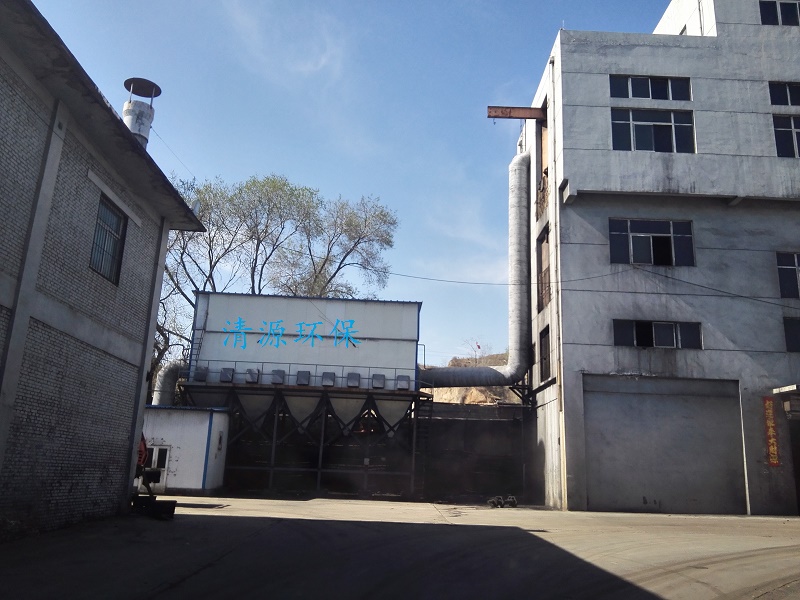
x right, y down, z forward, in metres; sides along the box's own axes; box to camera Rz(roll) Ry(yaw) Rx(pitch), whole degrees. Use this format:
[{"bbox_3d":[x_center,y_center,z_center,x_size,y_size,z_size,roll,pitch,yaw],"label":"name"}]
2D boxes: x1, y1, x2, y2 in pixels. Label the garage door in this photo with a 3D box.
[{"bbox_3d":[10.503,5.716,26.693,6.283,5.277,0.200,2,-15,1],"label":"garage door"}]

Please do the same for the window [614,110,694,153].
[{"bbox_3d":[10.979,-7.304,29.108,3.584,2.061,0.180,2,-15,1],"label":"window"}]

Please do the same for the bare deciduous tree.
[{"bbox_3d":[-8.211,1.393,42.144,15.785,20.234,11.000,2,-15,1],"label":"bare deciduous tree"}]

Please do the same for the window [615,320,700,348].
[{"bbox_3d":[10.680,1.457,27.822,3.669,1.137,0.180,2,-15,1],"label":"window"}]

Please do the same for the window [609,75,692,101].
[{"bbox_3d":[11.069,-9.331,29.656,3.586,1.190,0.180,2,-15,1],"label":"window"}]

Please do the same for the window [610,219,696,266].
[{"bbox_3d":[10.813,-2.443,28.875,3.585,2.073,0.180,2,-15,1],"label":"window"}]

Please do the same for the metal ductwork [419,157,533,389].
[{"bbox_3d":[4.078,-1.886,35.602,5.850,13.100,1.500,2,-15,1],"label":"metal ductwork"}]

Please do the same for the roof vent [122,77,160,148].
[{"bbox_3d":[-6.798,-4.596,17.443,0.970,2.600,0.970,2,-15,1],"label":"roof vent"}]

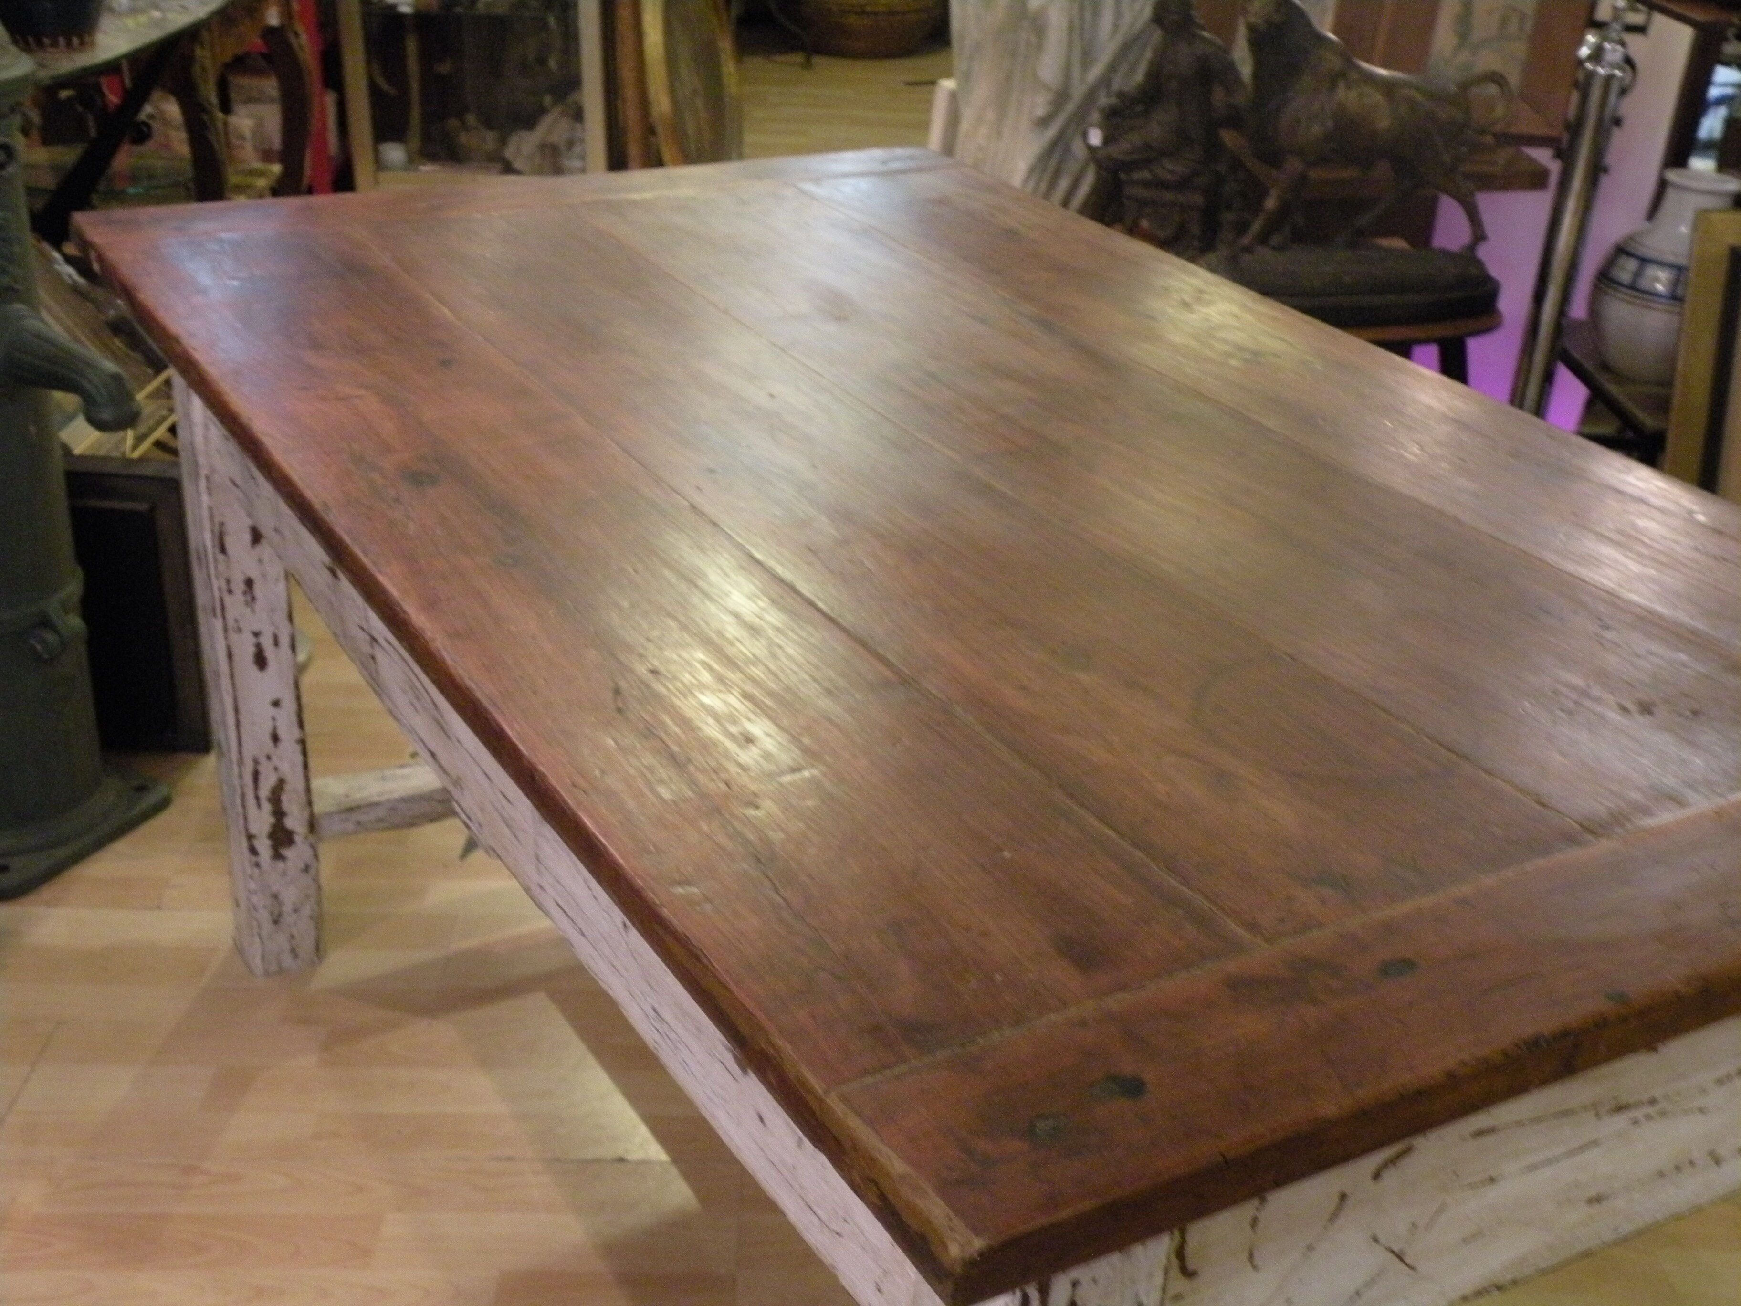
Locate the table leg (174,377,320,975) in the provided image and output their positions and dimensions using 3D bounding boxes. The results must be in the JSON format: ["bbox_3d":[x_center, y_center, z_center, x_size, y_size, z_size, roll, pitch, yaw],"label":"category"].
[{"bbox_3d":[-0.600,-0.022,2.039,0.072,0.730,0.084,-12,30,-28],"label":"table leg"}]

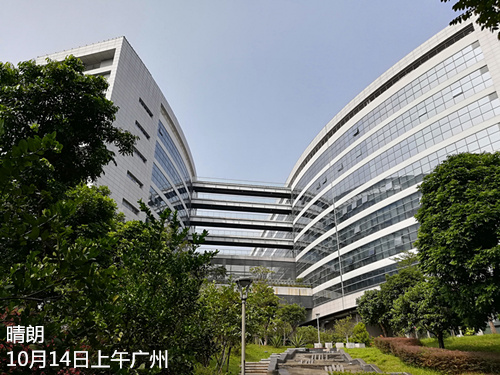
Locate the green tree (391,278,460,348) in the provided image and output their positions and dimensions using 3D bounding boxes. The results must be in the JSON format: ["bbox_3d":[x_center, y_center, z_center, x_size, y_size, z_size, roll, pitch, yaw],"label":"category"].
[{"bbox_3d":[11.059,7.787,23.461,4.561,4.182,4.424,0,-26,0],"label":"green tree"}]

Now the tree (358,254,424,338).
[{"bbox_3d":[11.366,8.654,30.270,5.562,6.831,5.395,0,-26,0],"label":"tree"}]

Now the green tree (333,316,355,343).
[{"bbox_3d":[8.296,12.669,33.318,1.952,2.331,1.893,0,-26,0],"label":"green tree"}]

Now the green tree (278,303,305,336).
[{"bbox_3d":[4.032,13.027,36.482,2.915,3.589,2.827,0,-26,0],"label":"green tree"}]

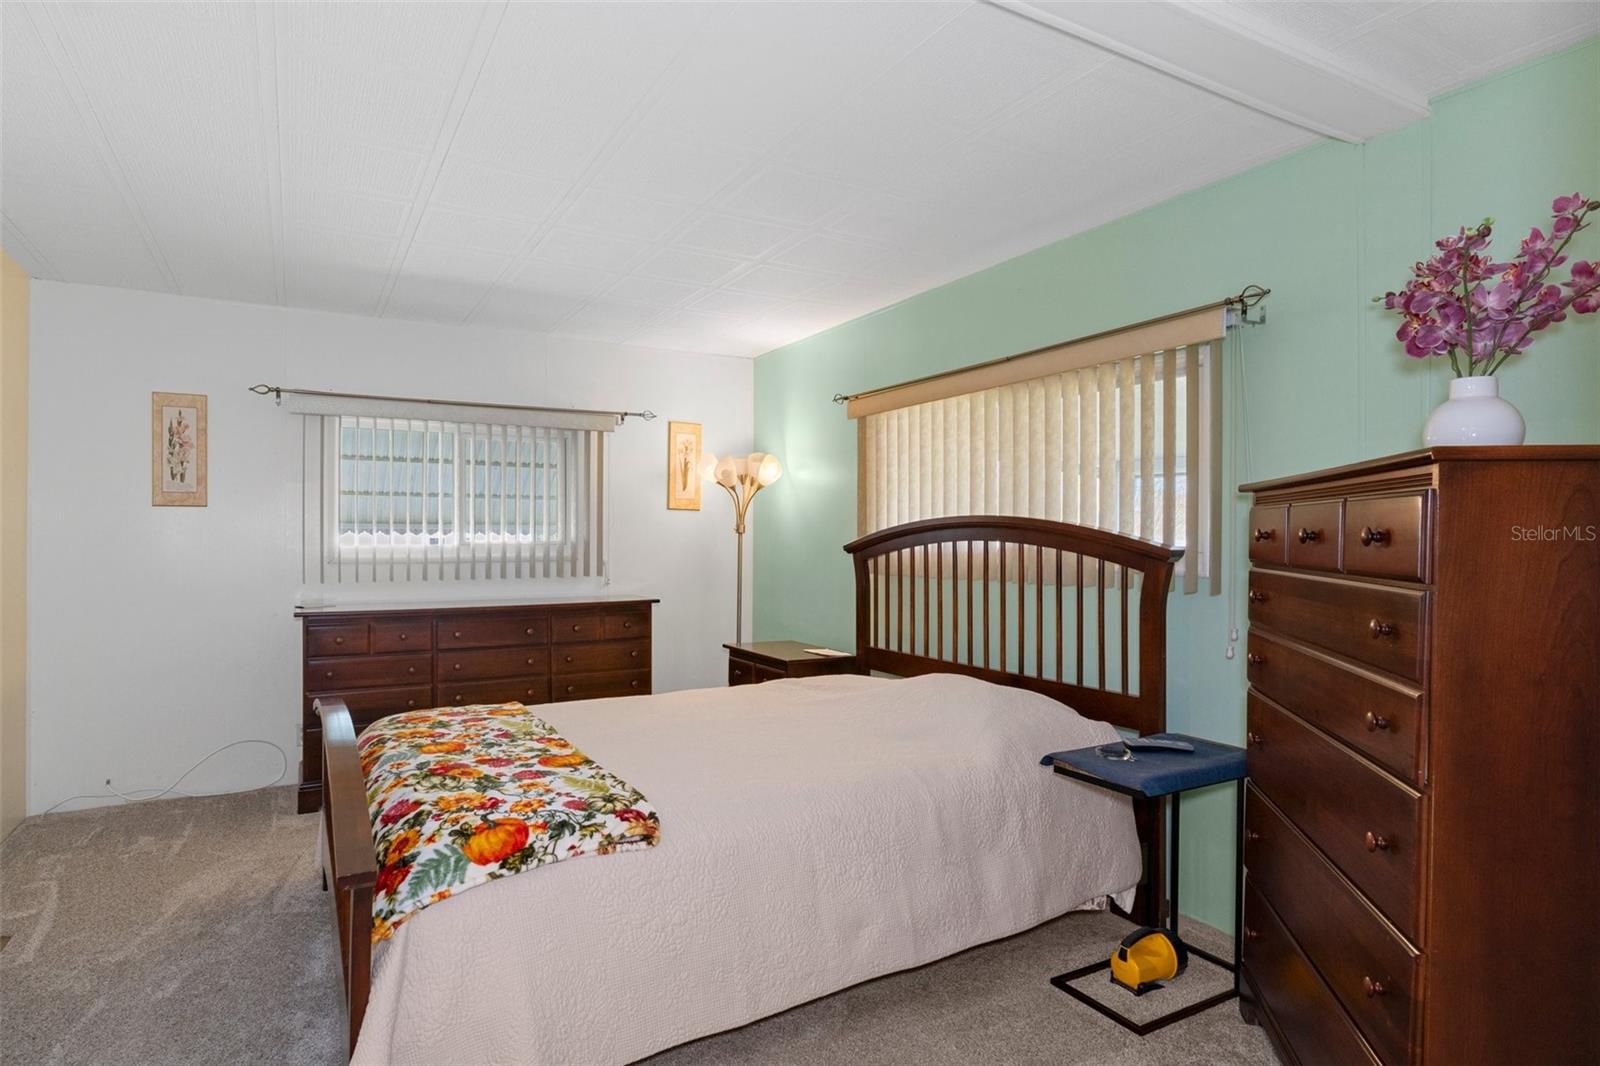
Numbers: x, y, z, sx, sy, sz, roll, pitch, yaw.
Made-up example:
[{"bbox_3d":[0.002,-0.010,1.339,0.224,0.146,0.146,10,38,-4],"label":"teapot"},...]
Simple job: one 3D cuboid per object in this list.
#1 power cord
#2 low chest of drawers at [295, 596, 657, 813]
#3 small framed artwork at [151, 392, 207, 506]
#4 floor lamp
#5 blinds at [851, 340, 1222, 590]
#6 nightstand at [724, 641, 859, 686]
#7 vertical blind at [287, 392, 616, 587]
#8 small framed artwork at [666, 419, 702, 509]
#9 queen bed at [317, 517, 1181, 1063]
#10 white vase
[{"bbox_3d":[-2.827,1.096,3.794,0.911,0.234,0.070,0,0,-29],"label":"power cord"},{"bbox_3d":[-1.568,0.783,4.230,1.632,0.868,0.480,0,0,-29],"label":"low chest of drawers"},{"bbox_3d":[-2.809,-0.375,3.826,0.203,0.502,0.020,0,0,-29],"label":"small framed artwork"},{"bbox_3d":[-0.343,0.377,4.858,0.447,1.687,0.447,0,0,0],"label":"floor lamp"},{"bbox_3d":[0.778,-0.203,3.370,0.090,0.794,1.919,0,0,-31],"label":"blinds"},{"bbox_3d":[-0.061,0.913,4.347,0.410,0.620,0.660,0,0,-31],"label":"nightstand"},{"bbox_3d":[-1.728,-0.192,4.362,1.541,0.875,0.090,0,0,-29],"label":"vertical blind"},{"bbox_3d":[-0.680,-0.391,4.996,0.210,0.513,0.020,0,0,-29],"label":"small framed artwork"},{"bbox_3d":[-0.252,0.583,2.808,2.306,1.290,1.786,0,0,-31],"label":"queen bed"},{"bbox_3d":[1.149,-0.191,1.438,0.140,0.148,0.140,0,0,0],"label":"white vase"}]

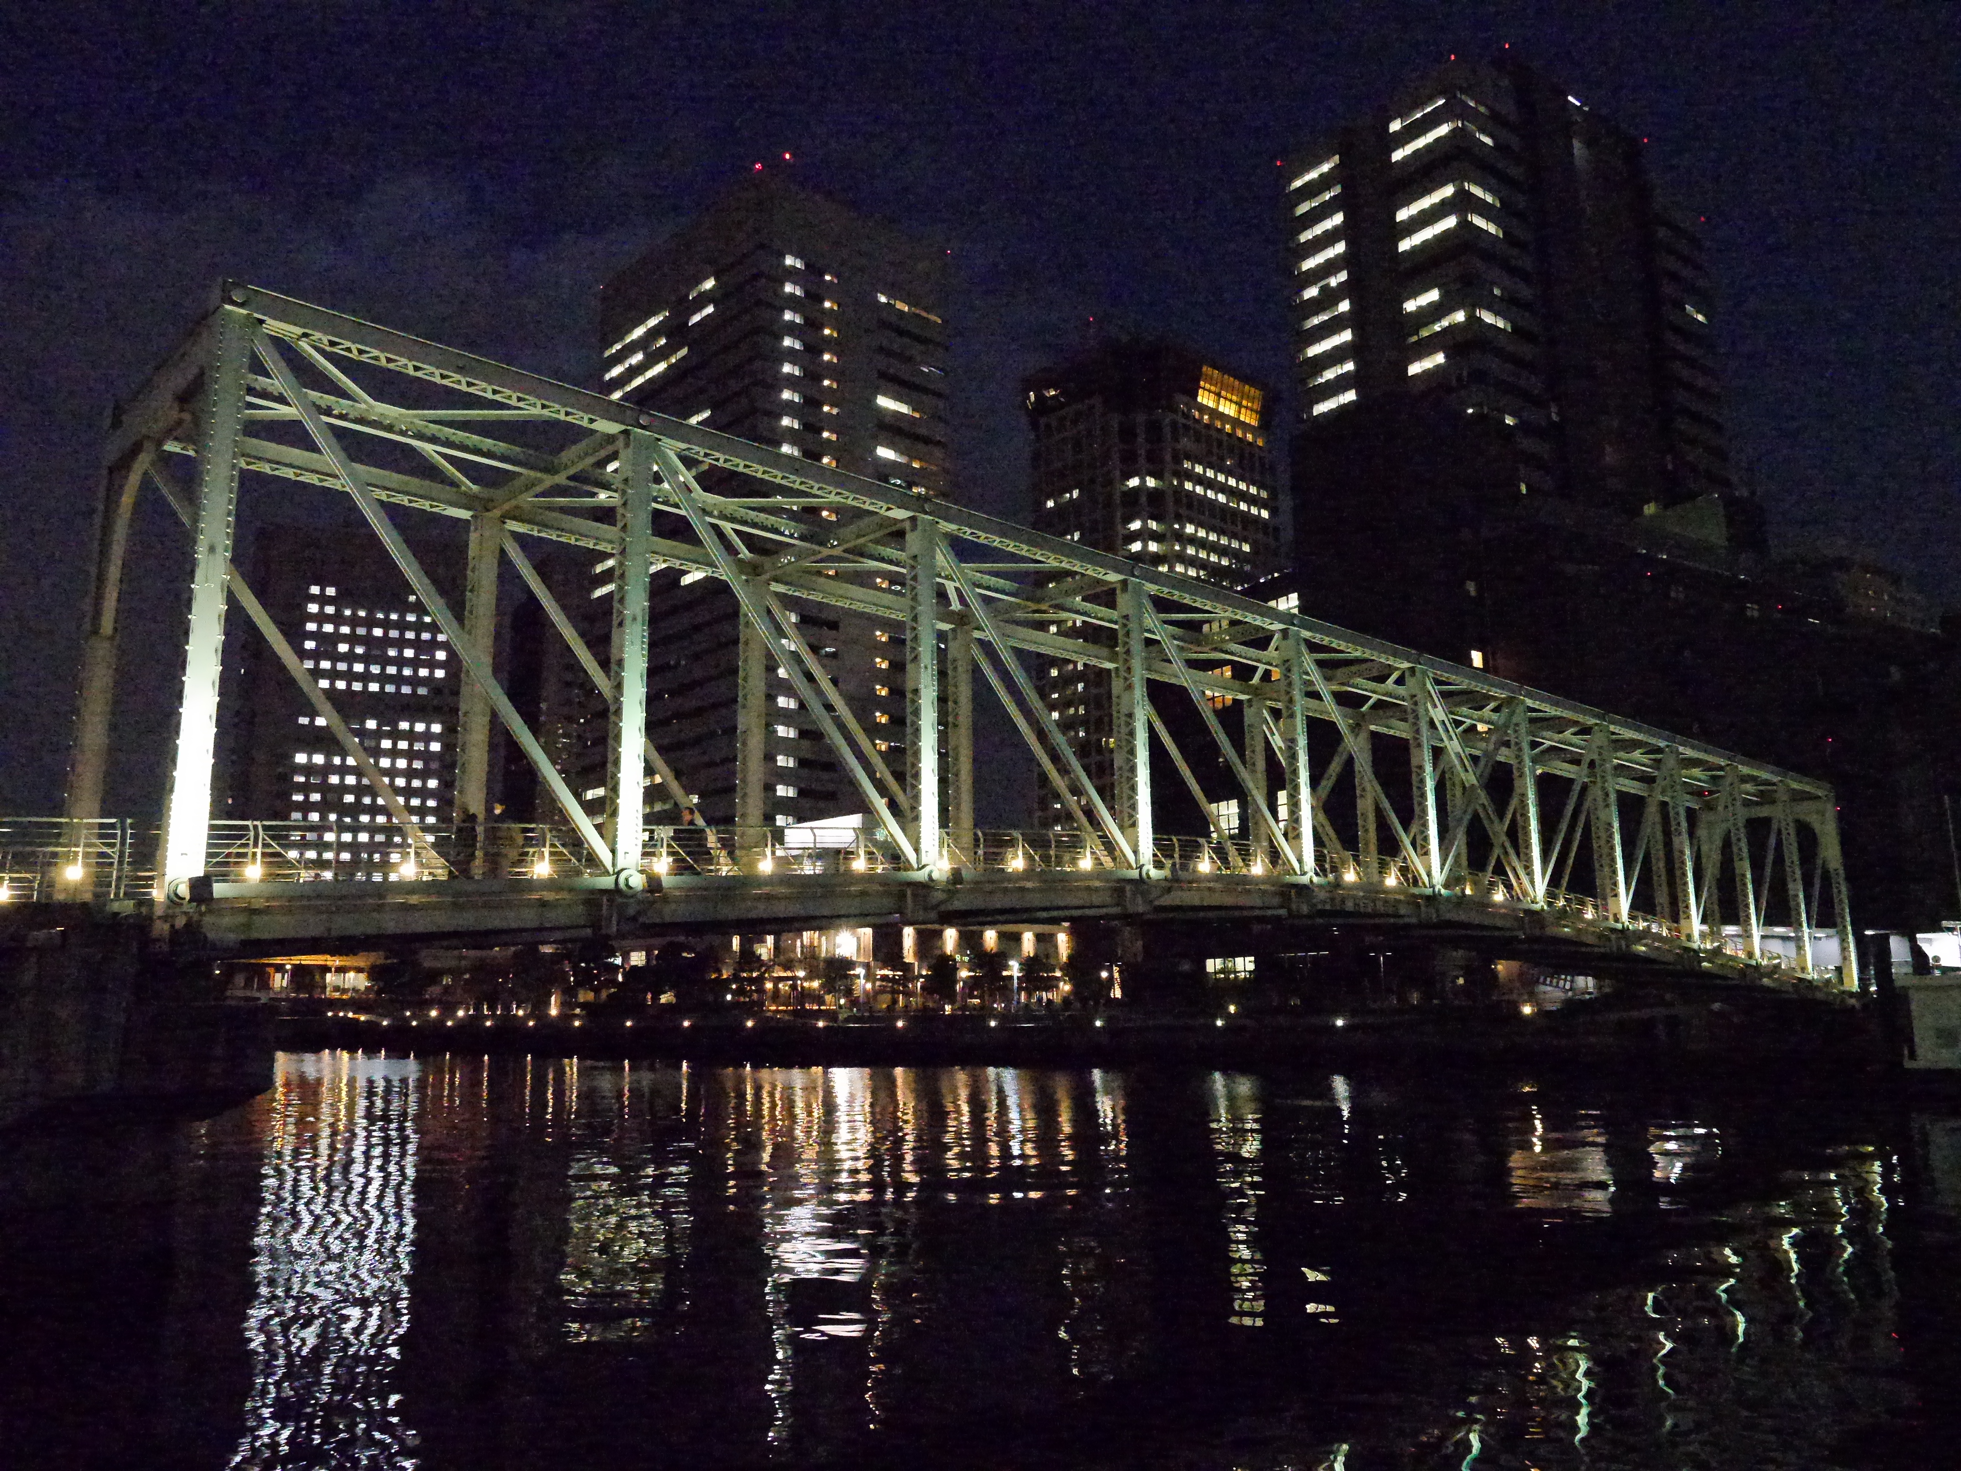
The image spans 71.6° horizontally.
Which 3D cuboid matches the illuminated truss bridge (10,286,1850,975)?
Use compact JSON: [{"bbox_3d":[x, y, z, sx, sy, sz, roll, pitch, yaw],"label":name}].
[{"bbox_3d":[12.596,2.887,41.122,66.800,9.240,6.200,9,-14,-42],"label":"illuminated truss bridge"}]

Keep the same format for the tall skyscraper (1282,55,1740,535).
[{"bbox_3d":[72.106,-23.057,177.717,57.200,109.000,27.200,7,-13,-35],"label":"tall skyscraper"}]

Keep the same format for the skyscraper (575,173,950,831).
[{"bbox_3d":[-32.937,-17.979,207.327,33.798,112.398,47.946,9,-14,-42],"label":"skyscraper"}]

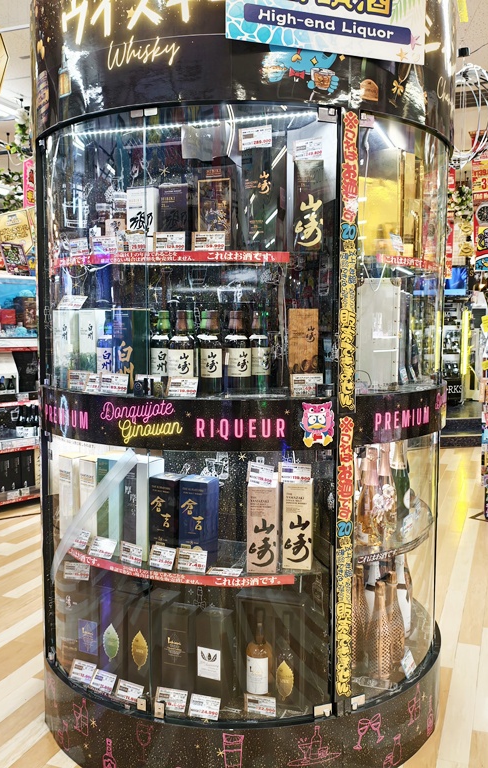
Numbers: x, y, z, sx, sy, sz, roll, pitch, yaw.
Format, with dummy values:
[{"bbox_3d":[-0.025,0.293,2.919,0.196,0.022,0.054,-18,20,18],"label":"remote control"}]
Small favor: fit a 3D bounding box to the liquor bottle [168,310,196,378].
[{"bbox_3d":[-0.201,-0.100,2.180,0.080,0.268,0.080,1,6,10],"label":"liquor bottle"}]

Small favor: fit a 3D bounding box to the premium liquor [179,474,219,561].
[{"bbox_3d":[-0.152,0.472,2.346,0.101,0.289,0.100,2,5,19],"label":"premium liquor"}]

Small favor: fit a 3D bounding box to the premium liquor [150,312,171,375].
[{"bbox_3d":[-0.279,-0.112,2.374,0.084,0.286,0.084,0,5,-7],"label":"premium liquor"}]

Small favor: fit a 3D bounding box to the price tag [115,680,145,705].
[{"bbox_3d":[-0.398,1.073,2.371,0.105,0.071,0.005,3,-15,30],"label":"price tag"}]

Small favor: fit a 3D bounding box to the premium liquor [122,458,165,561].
[{"bbox_3d":[-0.356,0.439,2.417,0.106,0.343,0.103,2,5,26],"label":"premium liquor"}]

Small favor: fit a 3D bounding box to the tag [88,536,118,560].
[{"bbox_3d":[-0.491,0.571,2.367,0.094,0.065,0.010,8,-22,24],"label":"tag"}]

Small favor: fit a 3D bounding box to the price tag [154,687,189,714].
[{"bbox_3d":[-0.243,1.055,2.275,0.105,0.064,0.010,5,-14,11],"label":"price tag"}]

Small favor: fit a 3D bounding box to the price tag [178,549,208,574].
[{"bbox_3d":[-0.173,0.594,2.287,0.104,0.072,0.005,1,-17,14],"label":"price tag"}]

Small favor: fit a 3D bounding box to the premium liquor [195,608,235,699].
[{"bbox_3d":[-0.095,0.902,2.280,0.093,0.277,0.089,2,5,23],"label":"premium liquor"}]

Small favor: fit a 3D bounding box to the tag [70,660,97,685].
[{"bbox_3d":[-0.560,1.008,2.381,0.097,0.058,0.008,2,-17,28],"label":"tag"}]

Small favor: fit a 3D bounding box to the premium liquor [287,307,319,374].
[{"bbox_3d":[0.191,-0.107,2.211,0.091,0.271,0.090,0,6,0],"label":"premium liquor"}]

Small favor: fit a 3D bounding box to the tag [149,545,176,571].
[{"bbox_3d":[-0.278,0.587,2.306,0.105,0.071,0.005,3,-12,31],"label":"tag"}]

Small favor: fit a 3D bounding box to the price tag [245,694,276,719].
[{"bbox_3d":[0.054,1.056,2.238,0.105,0.071,0.005,1,6,14],"label":"price tag"}]

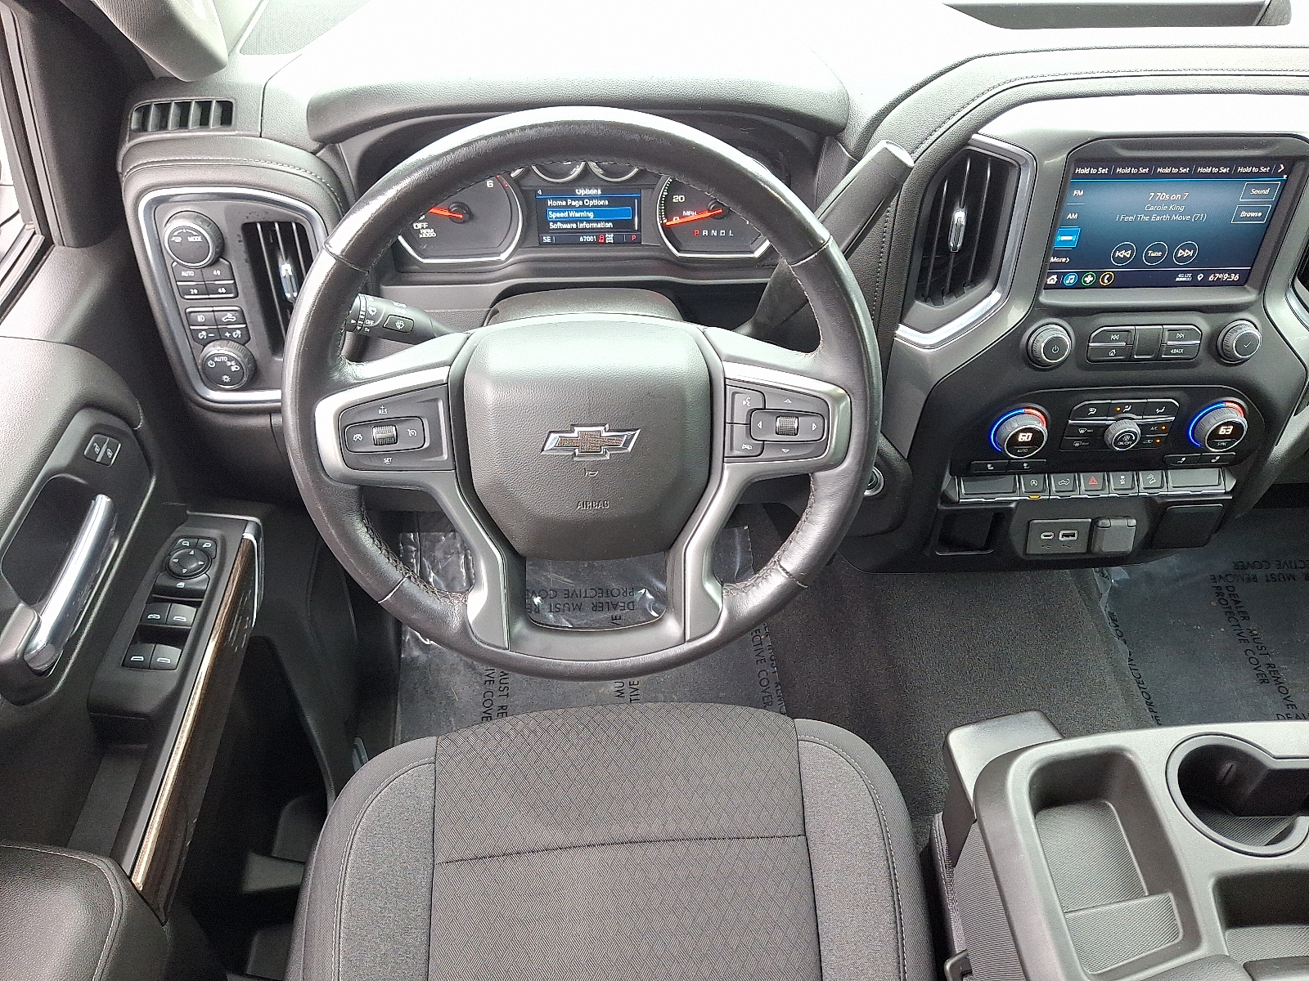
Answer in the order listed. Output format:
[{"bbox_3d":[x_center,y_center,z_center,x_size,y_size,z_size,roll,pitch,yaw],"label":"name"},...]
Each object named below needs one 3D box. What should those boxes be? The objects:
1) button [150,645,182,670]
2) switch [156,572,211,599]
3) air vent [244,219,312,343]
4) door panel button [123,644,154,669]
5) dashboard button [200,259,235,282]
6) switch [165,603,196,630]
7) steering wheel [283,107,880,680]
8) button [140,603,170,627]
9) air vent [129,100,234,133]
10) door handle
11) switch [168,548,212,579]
[{"bbox_3d":[-0.386,0.133,0.748,0.021,0.010,0.021,3,49,-7],"label":"button"},{"bbox_3d":[-0.396,0.080,0.792,0.044,0.012,0.022,3,49,-7],"label":"switch"},{"bbox_3d":[-0.293,-0.167,0.764,0.053,0.108,0.026,-1,28,-3],"label":"air vent"},{"bbox_3d":[-0.407,0.131,0.746,0.021,0.010,0.021,3,49,-7],"label":"door panel button"},{"bbox_3d":[-0.349,-0.176,0.755,0.025,0.018,0.012,-1,28,-3],"label":"dashboard button"},{"bbox_3d":[-0.388,0.103,0.773,0.021,0.010,0.021,3,49,-7],"label":"switch"},{"bbox_3d":[-0.043,-0.047,0.632,0.388,0.388,0.090,-2,24,-4],"label":"steering wheel"},{"bbox_3d":[-0.407,0.101,0.772,0.021,0.010,0.021,3,49,-7],"label":"button"},{"bbox_3d":[-0.400,-0.317,0.804,0.088,0.029,0.016,-1,1,-3],"label":"air vent"},{"bbox_3d":[-0.458,0.068,0.744,0.024,0.027,0.150,-1,54,-3],"label":"door handle"},{"bbox_3d":[-0.397,0.062,0.807,0.035,0.010,0.035,3,49,-7],"label":"switch"}]

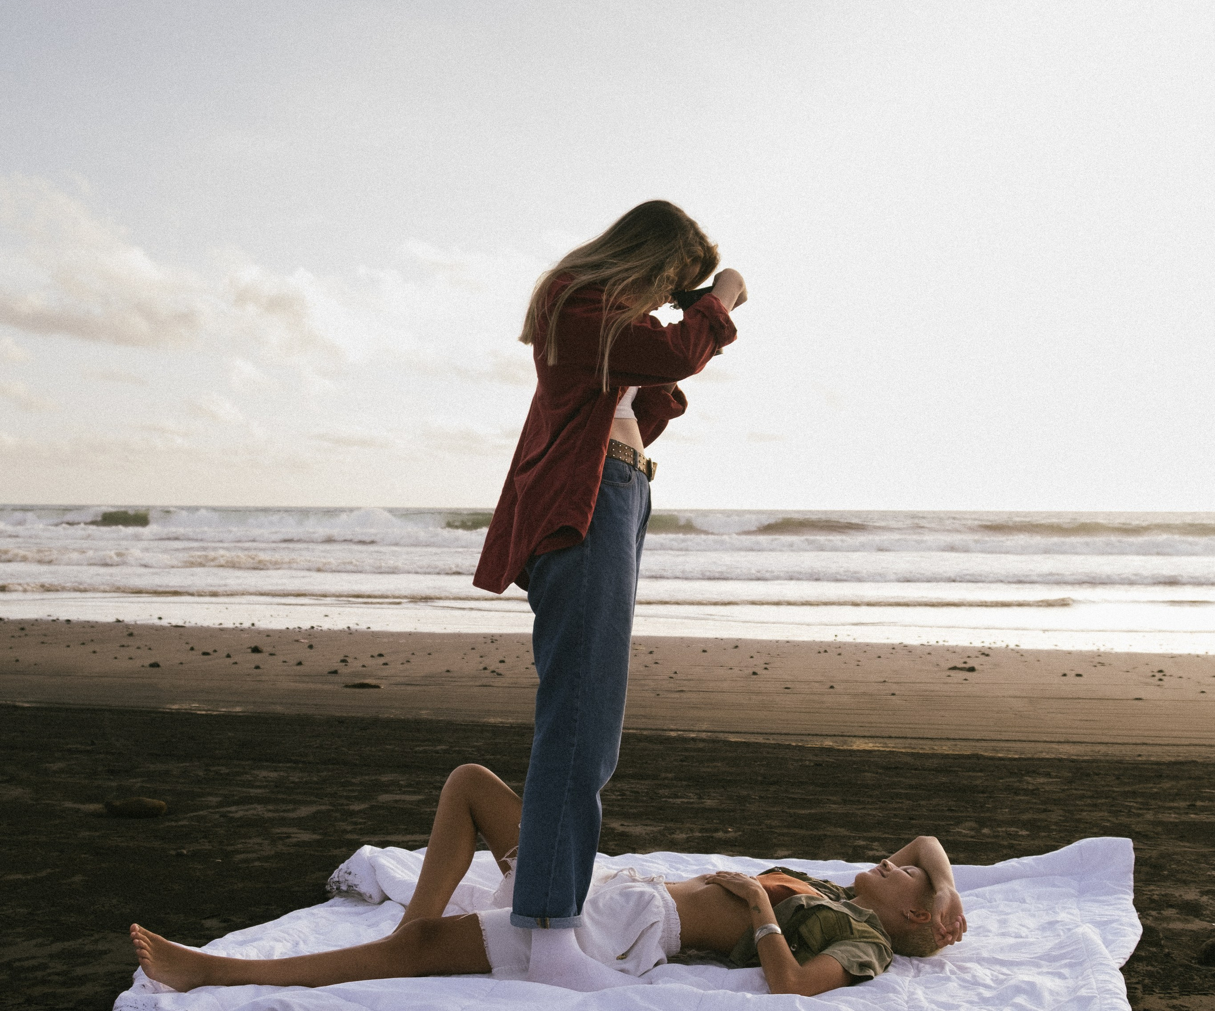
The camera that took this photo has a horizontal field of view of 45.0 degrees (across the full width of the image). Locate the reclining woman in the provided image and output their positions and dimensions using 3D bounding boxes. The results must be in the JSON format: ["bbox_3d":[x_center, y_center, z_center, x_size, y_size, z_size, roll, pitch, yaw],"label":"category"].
[{"bbox_3d":[-0.090,0.775,3.130,1.740,0.380,0.560,0,0,-5],"label":"reclining woman"}]

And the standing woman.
[{"bbox_3d":[0.006,0.155,3.130,0.580,1.620,0.500,0,0,4],"label":"standing woman"}]

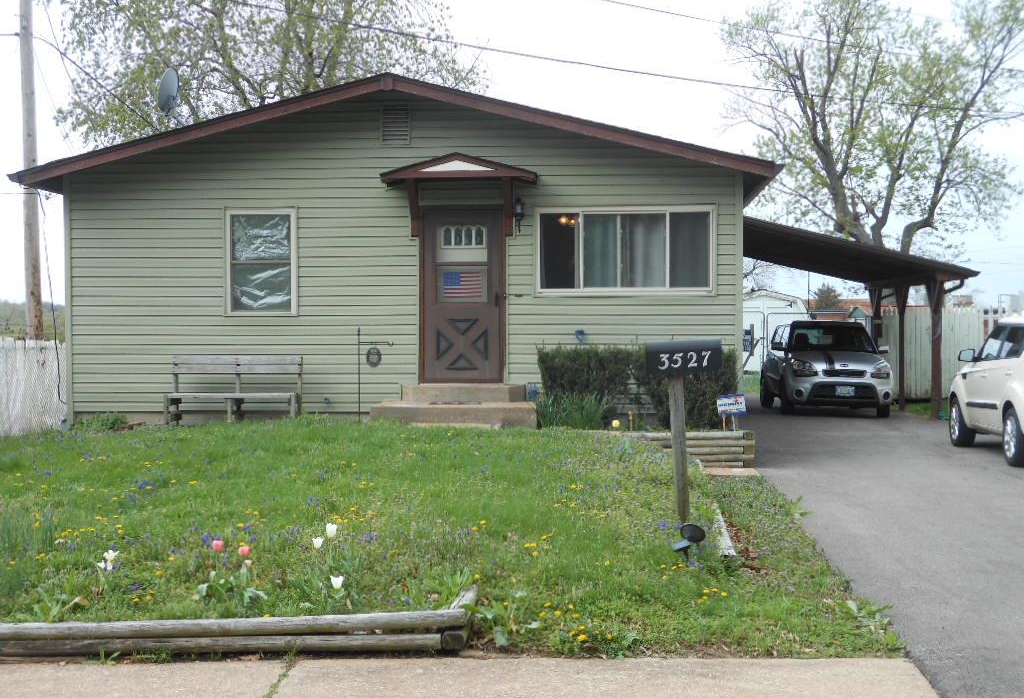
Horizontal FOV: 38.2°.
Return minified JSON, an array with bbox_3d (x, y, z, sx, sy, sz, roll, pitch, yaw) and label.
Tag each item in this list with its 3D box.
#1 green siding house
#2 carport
[{"bbox_3d":[-0.934,-1.277,22.822,8.980,4.140,11.900,0,2,5],"label":"green siding house"},{"bbox_3d":[5.648,-0.590,26.524,3.850,3.300,7.300,0,2,5],"label":"carport"}]

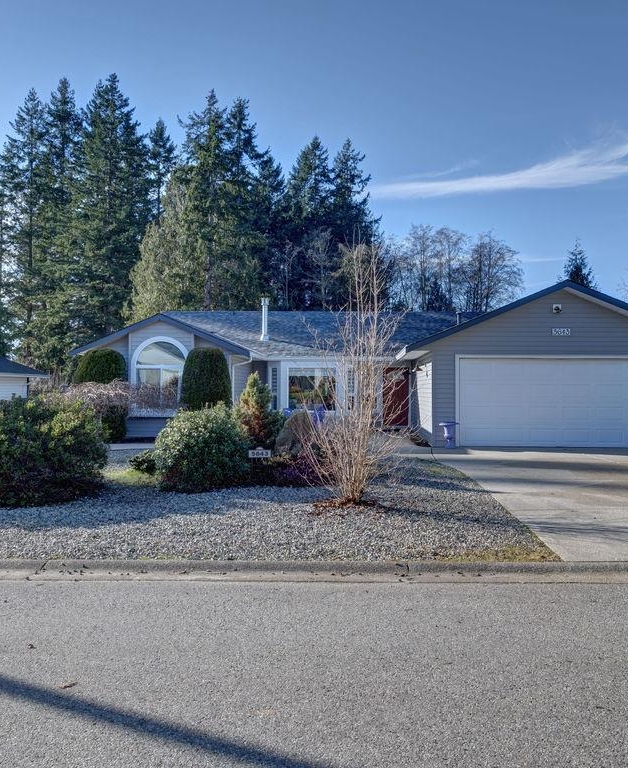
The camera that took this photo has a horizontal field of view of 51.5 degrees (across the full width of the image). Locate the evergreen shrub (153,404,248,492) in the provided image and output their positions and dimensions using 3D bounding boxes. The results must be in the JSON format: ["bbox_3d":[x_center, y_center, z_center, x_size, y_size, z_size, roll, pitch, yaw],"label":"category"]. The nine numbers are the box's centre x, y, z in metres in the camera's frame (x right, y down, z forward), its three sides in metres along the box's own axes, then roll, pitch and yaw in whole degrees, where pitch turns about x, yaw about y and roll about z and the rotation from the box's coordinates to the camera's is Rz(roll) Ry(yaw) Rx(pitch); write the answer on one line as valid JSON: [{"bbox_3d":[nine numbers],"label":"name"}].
[{"bbox_3d":[-1.700,0.919,9.750,1.438,1.223,1.400,0,0,0],"label":"evergreen shrub"}]

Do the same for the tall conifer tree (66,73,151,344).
[{"bbox_3d":[-14.841,-10.483,47.000,6.066,24.026,6.000,0,0,0],"label":"tall conifer tree"}]

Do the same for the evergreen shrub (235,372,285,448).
[{"bbox_3d":[-0.980,0.622,11.700,0.899,1.657,0.900,0,0,0],"label":"evergreen shrub"}]

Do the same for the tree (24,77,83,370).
[{"bbox_3d":[-18.813,-10.339,47.000,4.700,23.737,4.700,0,0,0],"label":"tree"}]

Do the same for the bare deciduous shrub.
[{"bbox_3d":[0.504,-0.137,8.300,1.352,3.335,1.350,0,0,0],"label":"bare deciduous shrub"}]

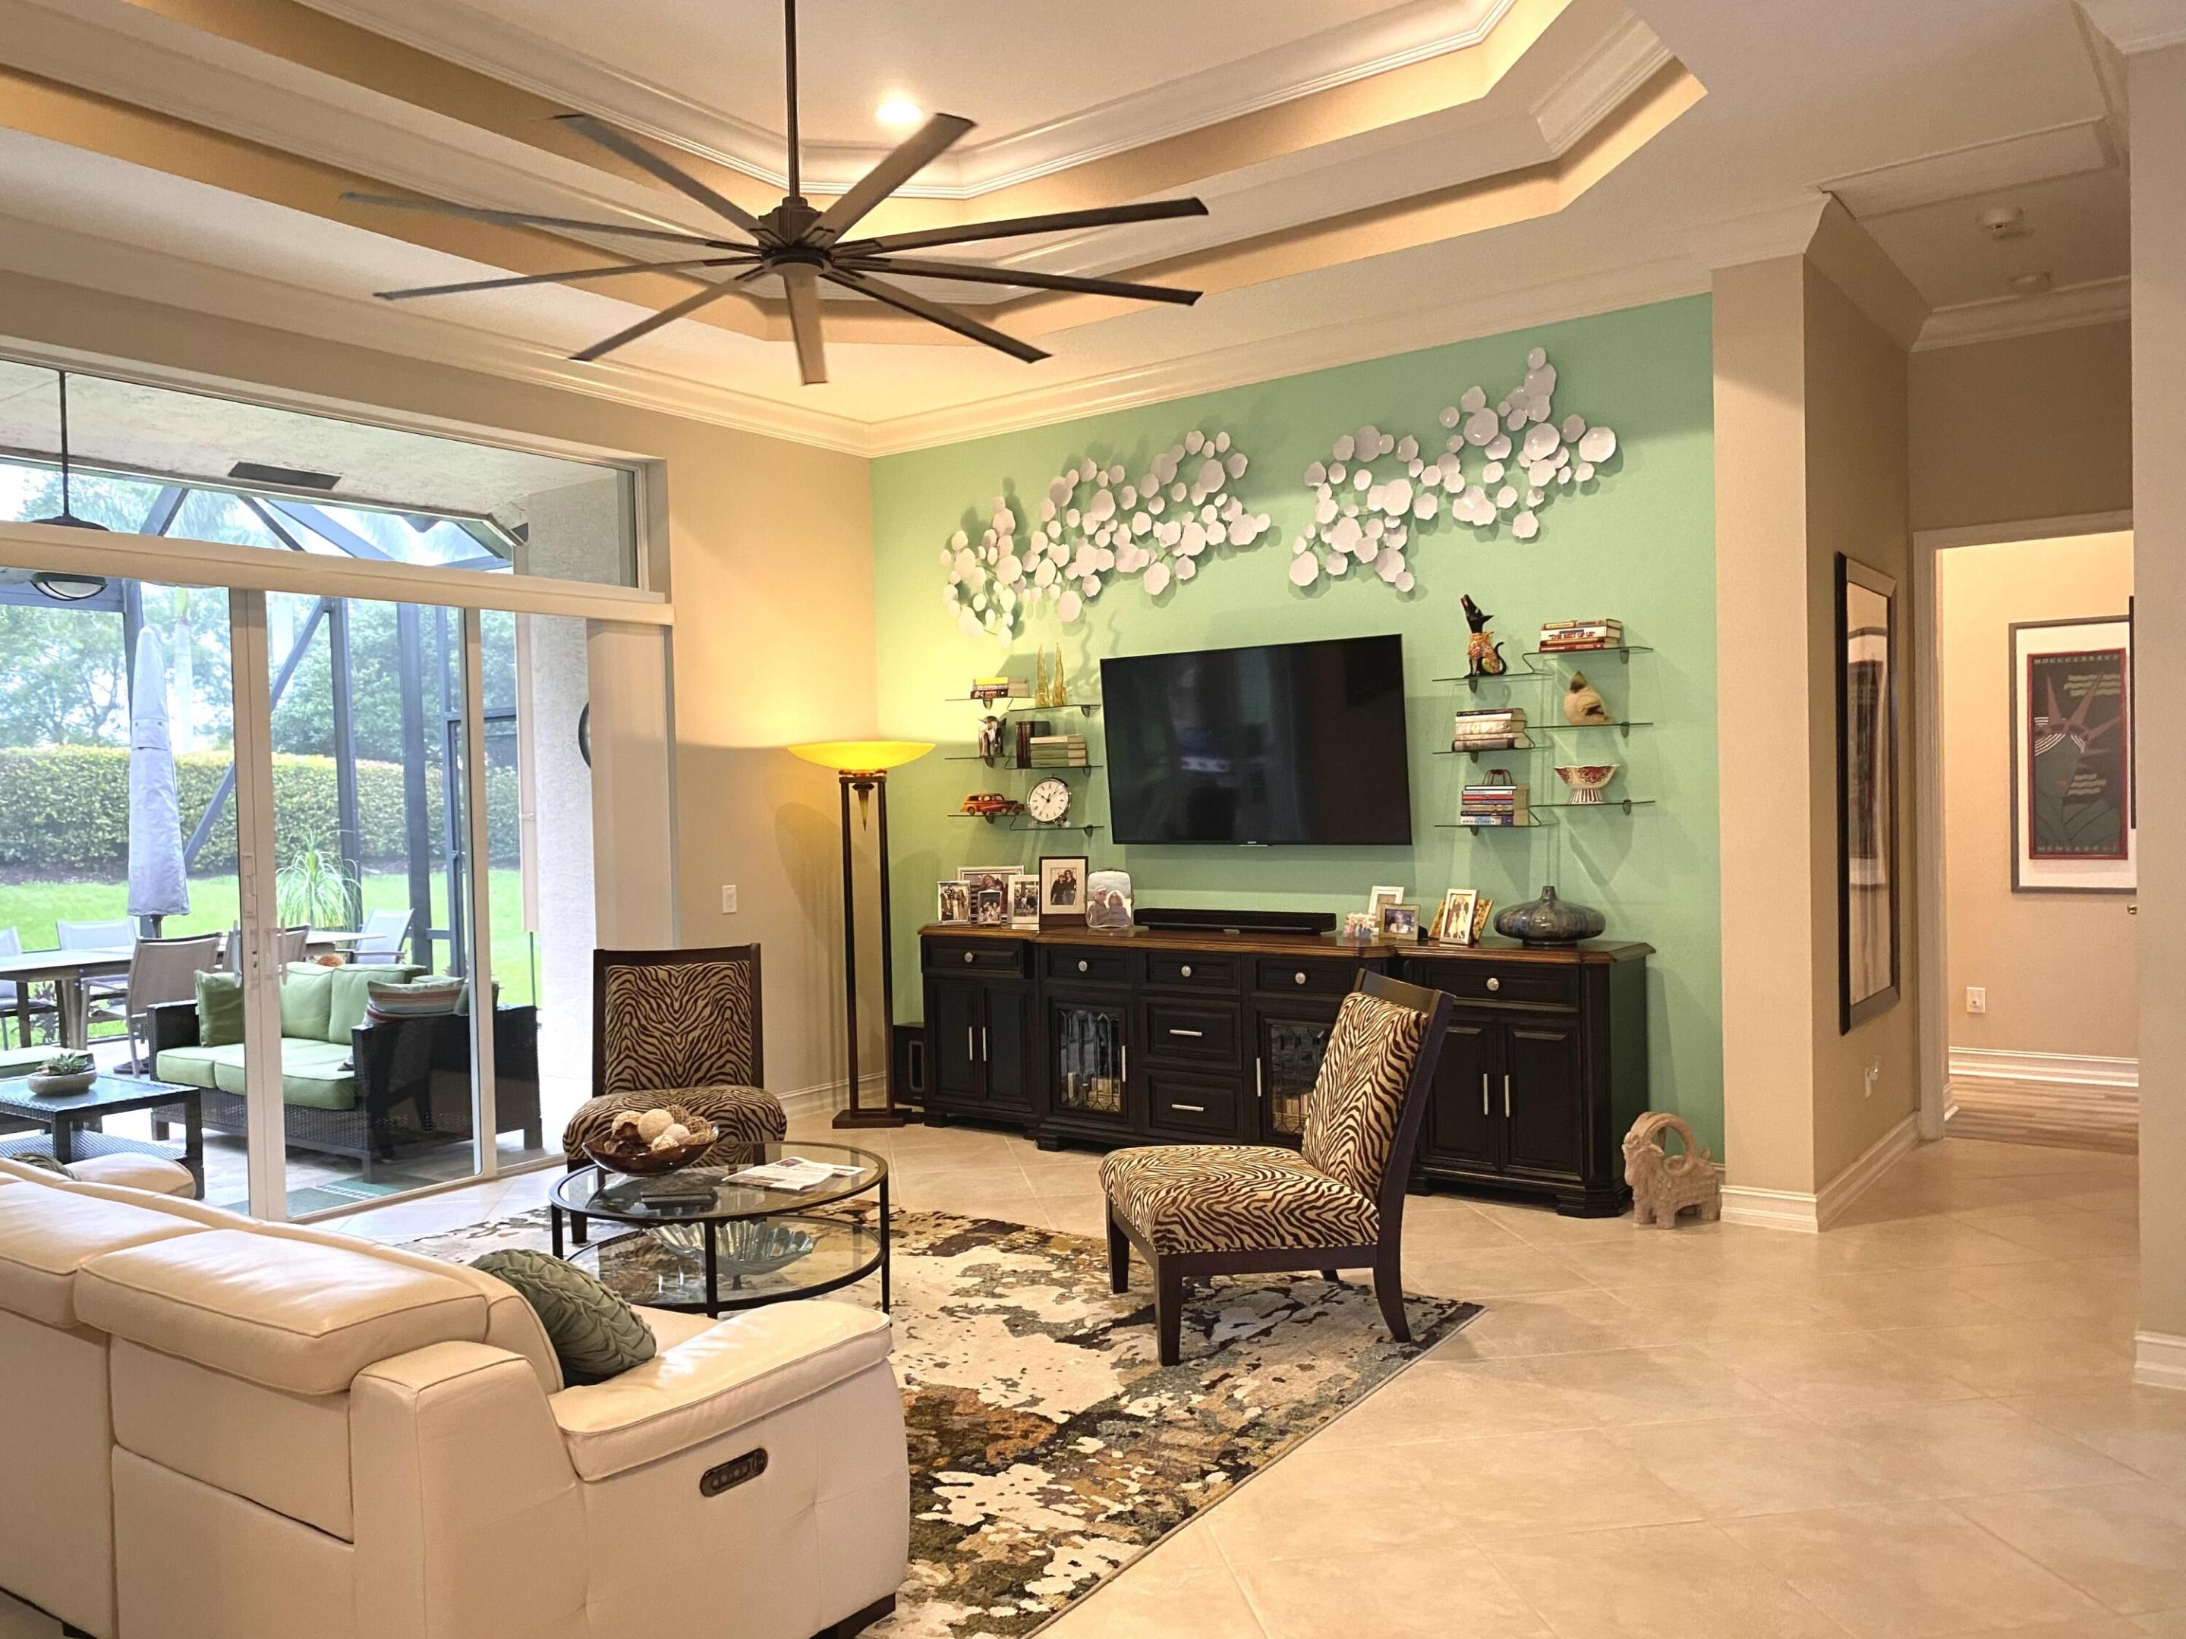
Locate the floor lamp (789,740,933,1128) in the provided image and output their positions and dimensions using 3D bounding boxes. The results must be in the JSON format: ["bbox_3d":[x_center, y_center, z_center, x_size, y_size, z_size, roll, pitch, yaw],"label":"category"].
[{"bbox_3d":[-1.033,0.529,7.600,0.664,1.759,0.664,-1,1,2],"label":"floor lamp"}]

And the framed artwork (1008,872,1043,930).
[{"bbox_3d":[-0.285,0.366,7.305,0.166,0.245,0.083,-1,1,22],"label":"framed artwork"}]

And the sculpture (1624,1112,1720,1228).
[{"bbox_3d":[1.983,1.179,5.599,0.309,0.387,0.128,-2,1,-29],"label":"sculpture"}]

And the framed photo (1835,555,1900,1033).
[{"bbox_3d":[2.900,-0.103,6.121,0.036,1.684,0.883,-1,1,36],"label":"framed photo"}]

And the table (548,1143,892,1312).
[{"bbox_3d":[-1.069,1.235,4.720,0.883,0.426,0.883,-1,1,0],"label":"table"}]

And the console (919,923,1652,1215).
[{"bbox_3d":[0.563,0.930,6.693,3.277,0.913,0.597,-1,1,36],"label":"console"}]

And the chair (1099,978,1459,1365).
[{"bbox_3d":[0.505,0.941,4.641,0.861,0.947,0.702,-1,1,-10],"label":"chair"}]

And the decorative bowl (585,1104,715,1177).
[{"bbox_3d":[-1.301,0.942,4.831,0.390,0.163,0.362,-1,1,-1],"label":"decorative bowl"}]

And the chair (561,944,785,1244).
[{"bbox_3d":[-1.532,0.965,6.041,0.702,0.947,0.861,-1,1,-11],"label":"chair"}]

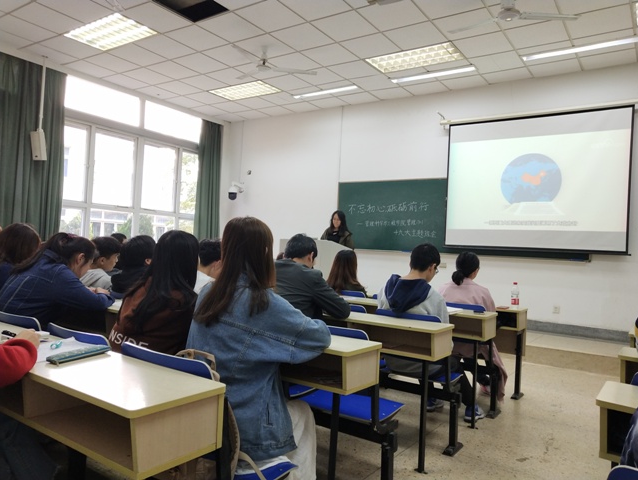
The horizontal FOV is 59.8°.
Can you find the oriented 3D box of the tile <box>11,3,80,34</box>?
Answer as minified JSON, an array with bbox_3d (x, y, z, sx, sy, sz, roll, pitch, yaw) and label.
[{"bbox_3d":[-3.107,-2.532,6.390,0.600,0.020,0.600,2,-2,35],"label":"tile"}]

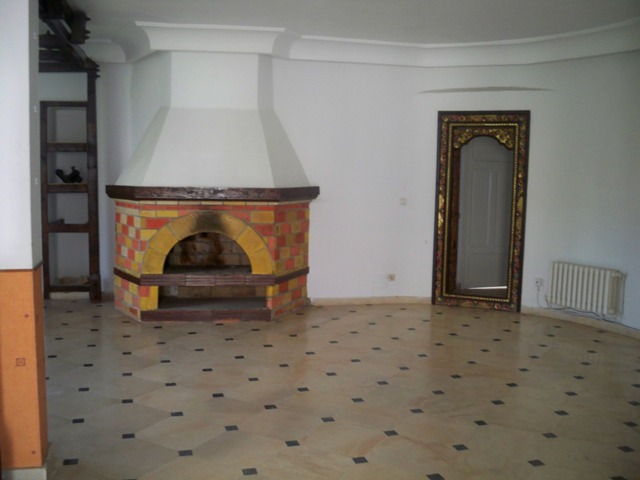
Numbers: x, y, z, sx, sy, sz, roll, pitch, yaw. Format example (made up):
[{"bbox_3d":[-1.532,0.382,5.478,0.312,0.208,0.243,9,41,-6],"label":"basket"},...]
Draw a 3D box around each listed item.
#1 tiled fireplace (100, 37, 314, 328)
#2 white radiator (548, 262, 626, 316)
[{"bbox_3d":[-1.071,-0.606,6.526,2.245,2.760,0.829,0,6,-8],"label":"tiled fireplace"},{"bbox_3d":[2.524,0.446,6.167,0.165,0.430,0.690,-3,7,-32],"label":"white radiator"}]

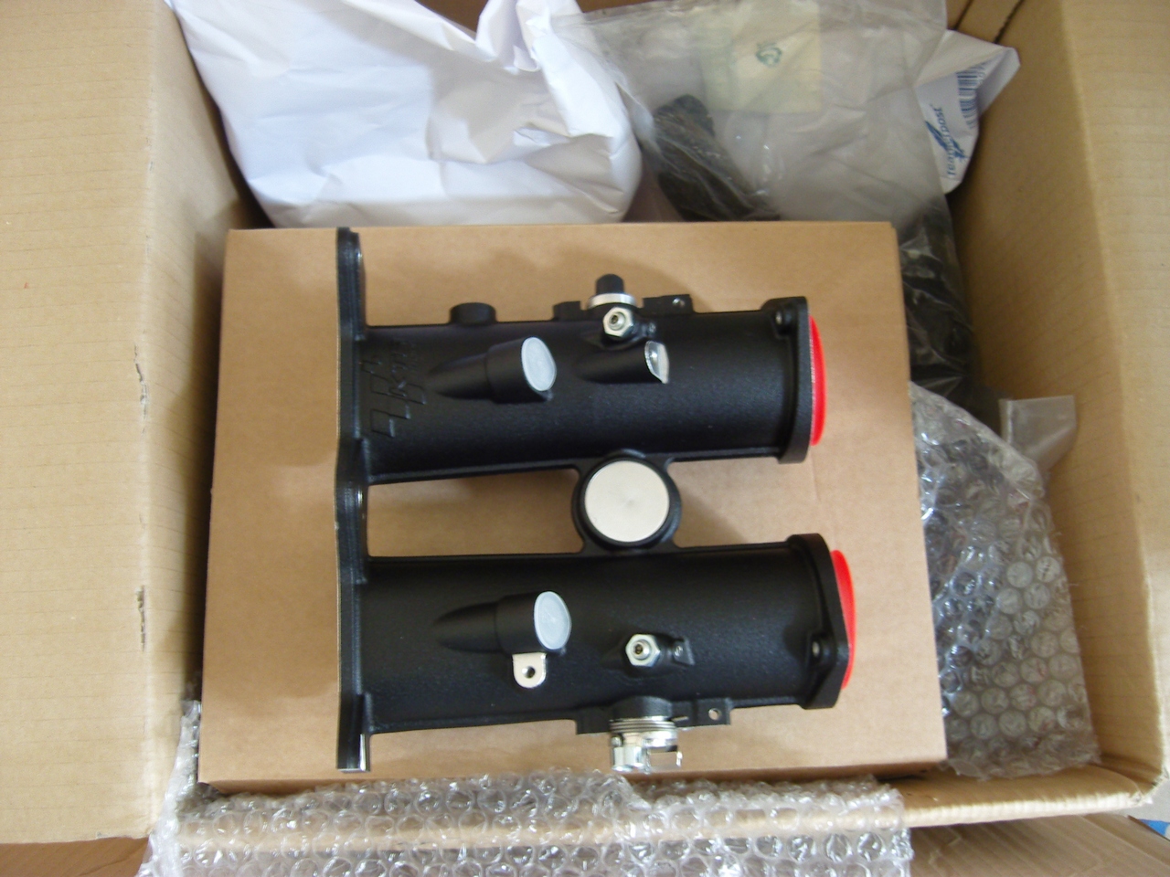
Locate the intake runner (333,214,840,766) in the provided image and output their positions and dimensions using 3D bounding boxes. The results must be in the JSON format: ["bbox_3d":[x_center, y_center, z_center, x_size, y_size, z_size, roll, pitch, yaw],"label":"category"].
[{"bbox_3d":[0.005,0.022,0.436,0.189,0.088,0.204,-2,76,-3],"label":"intake runner"}]

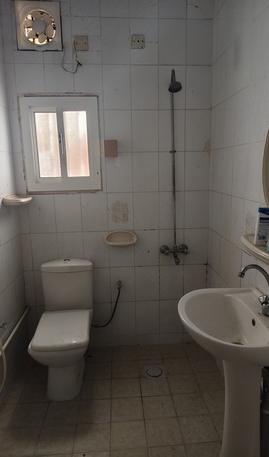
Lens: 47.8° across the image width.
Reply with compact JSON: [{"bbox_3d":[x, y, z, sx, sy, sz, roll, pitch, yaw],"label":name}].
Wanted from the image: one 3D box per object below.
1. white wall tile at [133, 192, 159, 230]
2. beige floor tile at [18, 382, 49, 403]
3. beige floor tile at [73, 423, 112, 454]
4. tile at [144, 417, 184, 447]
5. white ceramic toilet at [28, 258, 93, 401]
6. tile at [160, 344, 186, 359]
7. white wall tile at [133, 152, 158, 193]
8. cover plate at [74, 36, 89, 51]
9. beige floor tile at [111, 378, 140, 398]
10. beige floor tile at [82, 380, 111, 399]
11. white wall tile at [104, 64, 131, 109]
[{"bbox_3d":[0.091,-0.138,2.375,0.200,0.300,0.010,-2,11,-3],"label":"white wall tile"},{"bbox_3d":[-0.656,1.109,2.044,0.200,0.010,0.193,-2,11,-3],"label":"beige floor tile"},{"bbox_3d":[-0.229,1.179,1.711,0.200,0.010,0.195,-2,11,-3],"label":"beige floor tile"},{"bbox_3d":[0.169,1.165,1.736,0.198,0.010,0.196,-2,11,-3],"label":"tile"},{"bbox_3d":[-0.478,0.678,2.156,0.375,0.810,0.650,-2,11,-3],"label":"white ceramic toilet"},{"bbox_3d":[0.312,1.017,2.506,0.200,0.010,0.200,-2,11,-4],"label":"tile"},{"bbox_3d":[0.085,-0.432,2.317,0.200,0.300,0.010,-2,11,-3],"label":"white wall tile"},{"bbox_3d":[-0.366,-1.282,2.107,0.088,0.090,0.010,-2,11,-4],"label":"cover plate"},{"bbox_3d":[-0.055,1.100,2.092,0.200,0.010,0.195,-2,11,-3],"label":"beige floor tile"},{"bbox_3d":[-0.258,1.097,2.069,0.200,0.010,0.193,-2,11,-3],"label":"beige floor tile"},{"bbox_3d":[-0.122,-1.010,2.191,0.200,0.300,0.010,-2,11,-3],"label":"white wall tile"}]

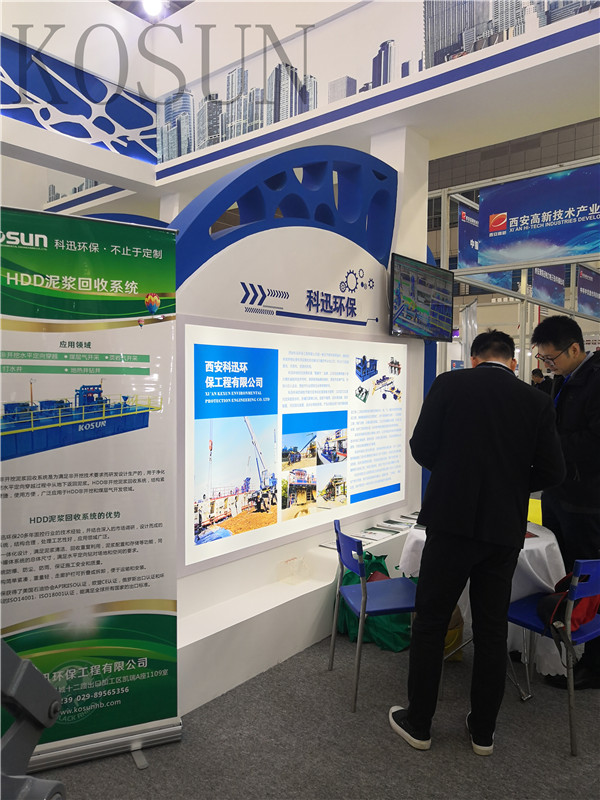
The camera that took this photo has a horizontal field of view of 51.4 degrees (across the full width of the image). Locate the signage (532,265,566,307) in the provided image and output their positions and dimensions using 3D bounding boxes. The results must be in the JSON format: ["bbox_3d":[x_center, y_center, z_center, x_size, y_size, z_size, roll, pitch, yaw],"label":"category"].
[{"bbox_3d":[4.450,-2.200,11.110,0.030,0.940,1.830,1,2,38],"label":"signage"}]

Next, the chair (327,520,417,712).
[{"bbox_3d":[0.400,0.989,2.979,0.450,0.755,0.430,0,2,-13],"label":"chair"}]

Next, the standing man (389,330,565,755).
[{"bbox_3d":[0.770,0.540,2.680,0.670,1.670,0.530,0,2,11],"label":"standing man"}]

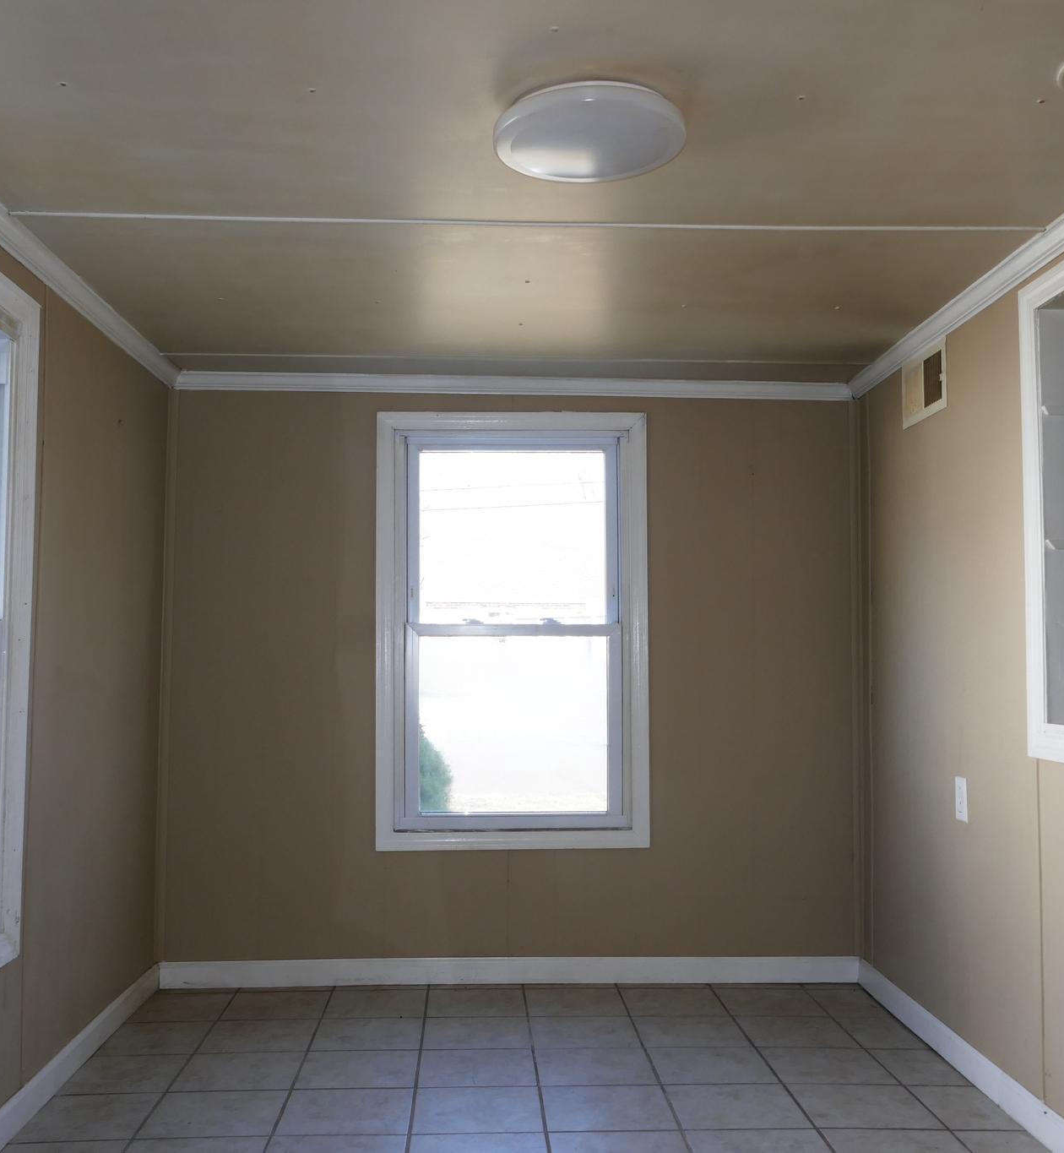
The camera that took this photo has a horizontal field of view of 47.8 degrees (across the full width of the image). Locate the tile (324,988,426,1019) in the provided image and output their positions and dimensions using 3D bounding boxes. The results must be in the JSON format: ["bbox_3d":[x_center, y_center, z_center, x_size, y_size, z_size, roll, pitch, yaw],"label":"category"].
[{"bbox_3d":[-0.484,1.357,3.787,0.305,0.010,0.301,0,-4,-3],"label":"tile"}]

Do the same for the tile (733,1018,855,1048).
[{"bbox_3d":[0.787,1.358,3.586,0.306,0.010,0.306,0,-4,-3],"label":"tile"}]

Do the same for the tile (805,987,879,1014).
[{"bbox_3d":[1.017,1.368,3.856,0.184,0.010,0.301,0,-4,-3],"label":"tile"}]

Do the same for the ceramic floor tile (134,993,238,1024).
[{"bbox_3d":[-1.091,1.364,3.805,0.253,0.010,0.303,0,-4,-2],"label":"ceramic floor tile"}]

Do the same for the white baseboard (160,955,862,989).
[{"bbox_3d":[-0.060,1.334,4.043,2.348,0.088,0.015,0,-4,-2],"label":"white baseboard"}]

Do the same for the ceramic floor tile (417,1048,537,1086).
[{"bbox_3d":[-0.146,1.326,3.228,0.308,0.010,0.304,0,-4,-2],"label":"ceramic floor tile"}]

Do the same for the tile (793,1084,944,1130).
[{"bbox_3d":[0.813,1.314,2.974,0.308,0.010,0.305,0,-4,-2],"label":"tile"}]

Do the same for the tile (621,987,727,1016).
[{"bbox_3d":[0.460,1.374,3.868,0.308,0.010,0.305,0,-4,-2],"label":"tile"}]

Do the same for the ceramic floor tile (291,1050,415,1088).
[{"bbox_3d":[-0.460,1.324,3.213,0.308,0.010,0.304,0,-4,-2],"label":"ceramic floor tile"}]

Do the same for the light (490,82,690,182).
[{"bbox_3d":[0.105,-0.792,2.183,0.350,0.056,0.350,0,-4,-2],"label":"light"}]

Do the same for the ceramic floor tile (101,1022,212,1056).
[{"bbox_3d":[-1.081,1.340,3.467,0.282,0.010,0.304,0,-4,-2],"label":"ceramic floor tile"}]

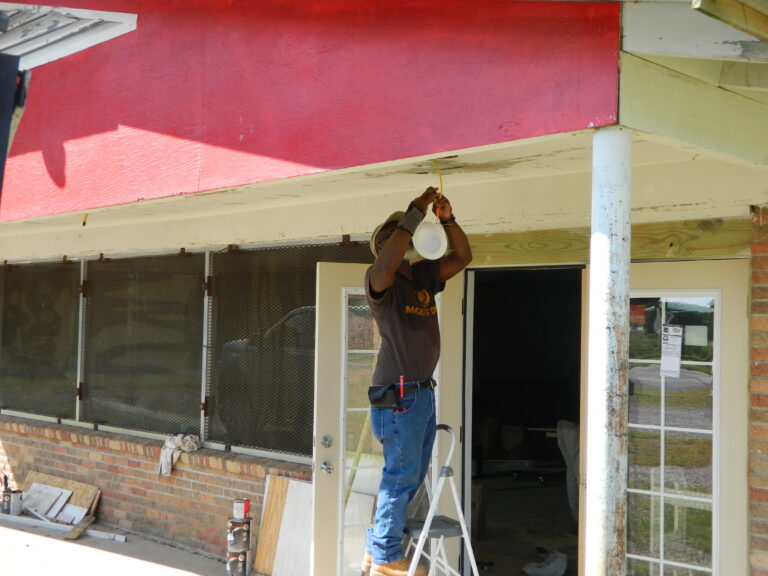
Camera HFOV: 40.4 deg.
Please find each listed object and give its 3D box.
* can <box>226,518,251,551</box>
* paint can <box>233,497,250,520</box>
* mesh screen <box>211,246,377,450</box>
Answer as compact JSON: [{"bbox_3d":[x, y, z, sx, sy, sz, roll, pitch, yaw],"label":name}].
[{"bbox_3d":[-0.953,1.625,6.896,0.166,0.193,0.166,0,-2,22],"label":"can"},{"bbox_3d":[-0.938,1.464,6.902,0.107,0.123,0.107,1,-2,0],"label":"paint can"},{"bbox_3d":[-0.667,0.416,7.161,0.040,1.437,1.840,3,-3,-44],"label":"mesh screen"}]

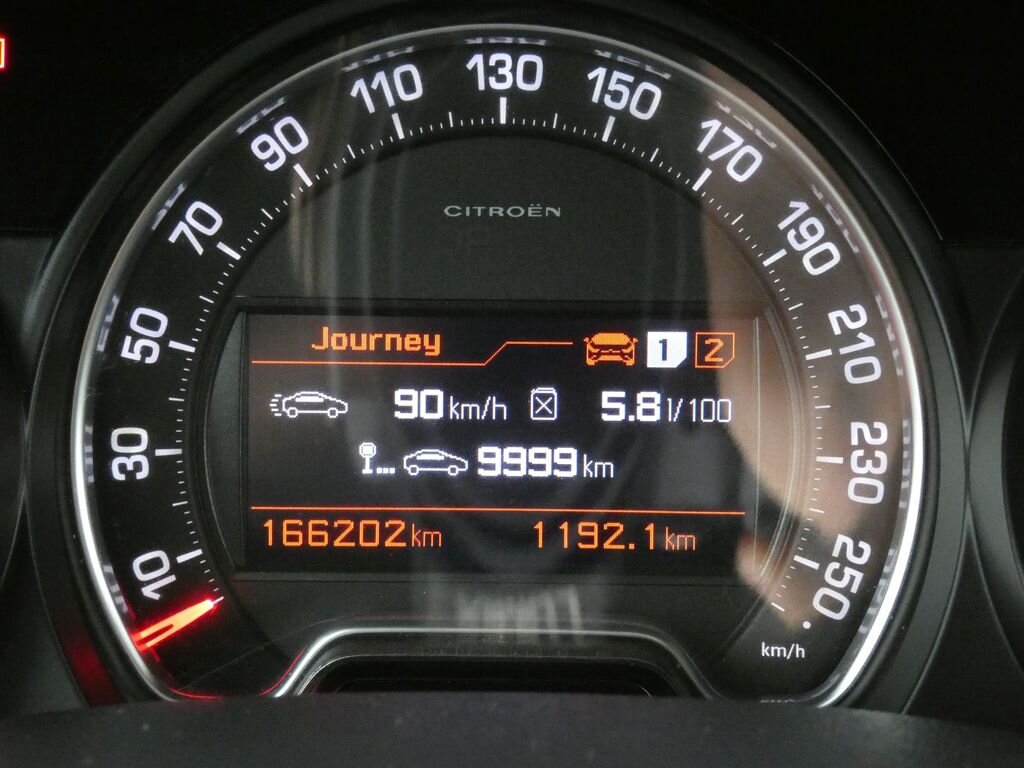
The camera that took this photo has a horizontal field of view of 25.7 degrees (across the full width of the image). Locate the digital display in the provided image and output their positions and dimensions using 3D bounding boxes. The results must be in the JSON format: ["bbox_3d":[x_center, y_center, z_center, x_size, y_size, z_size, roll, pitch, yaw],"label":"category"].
[{"bbox_3d":[-0.001,0.009,0.360,0.081,0.042,0.010,1,2,0],"label":"digital display"}]

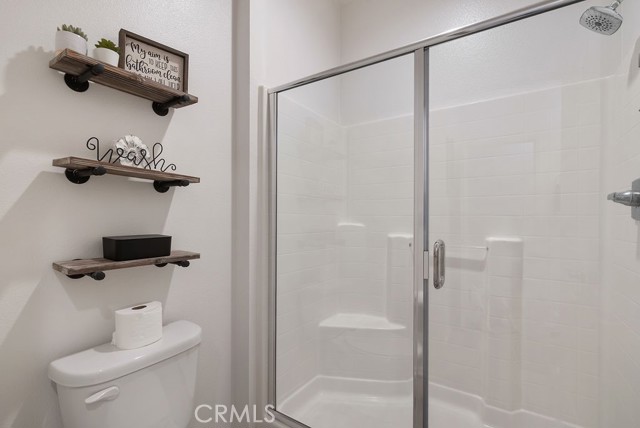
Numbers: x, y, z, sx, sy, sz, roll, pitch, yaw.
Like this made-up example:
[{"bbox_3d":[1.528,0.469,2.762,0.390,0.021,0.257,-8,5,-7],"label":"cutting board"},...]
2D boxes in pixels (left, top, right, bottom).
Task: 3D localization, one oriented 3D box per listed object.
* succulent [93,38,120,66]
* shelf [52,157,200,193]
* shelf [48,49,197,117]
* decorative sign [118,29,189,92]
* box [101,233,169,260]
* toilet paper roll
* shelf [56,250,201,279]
[{"bbox_3d":[-0.717,-0.532,0.956,0.073,0.115,0.073,0,0,34],"label":"succulent"},{"bbox_3d":[-0.668,-0.125,1.033,0.164,0.068,0.414,4,0,34],"label":"shelf"},{"bbox_3d":[-0.672,-0.441,1.026,0.164,0.068,0.414,3,2,34],"label":"shelf"},{"bbox_3d":[-0.629,-0.565,1.100,0.021,0.182,0.233,3,2,44],"label":"decorative sign"},{"bbox_3d":[-0.673,0.122,1.061,0.094,0.073,0.190,2,0,34],"label":"box"},{"bbox_3d":[-0.660,0.403,1.044,0.142,0.119,0.142,0,0,0],"label":"toilet paper roll"},{"bbox_3d":[-0.668,0.184,1.033,0.164,0.064,0.414,2,0,34],"label":"shelf"}]

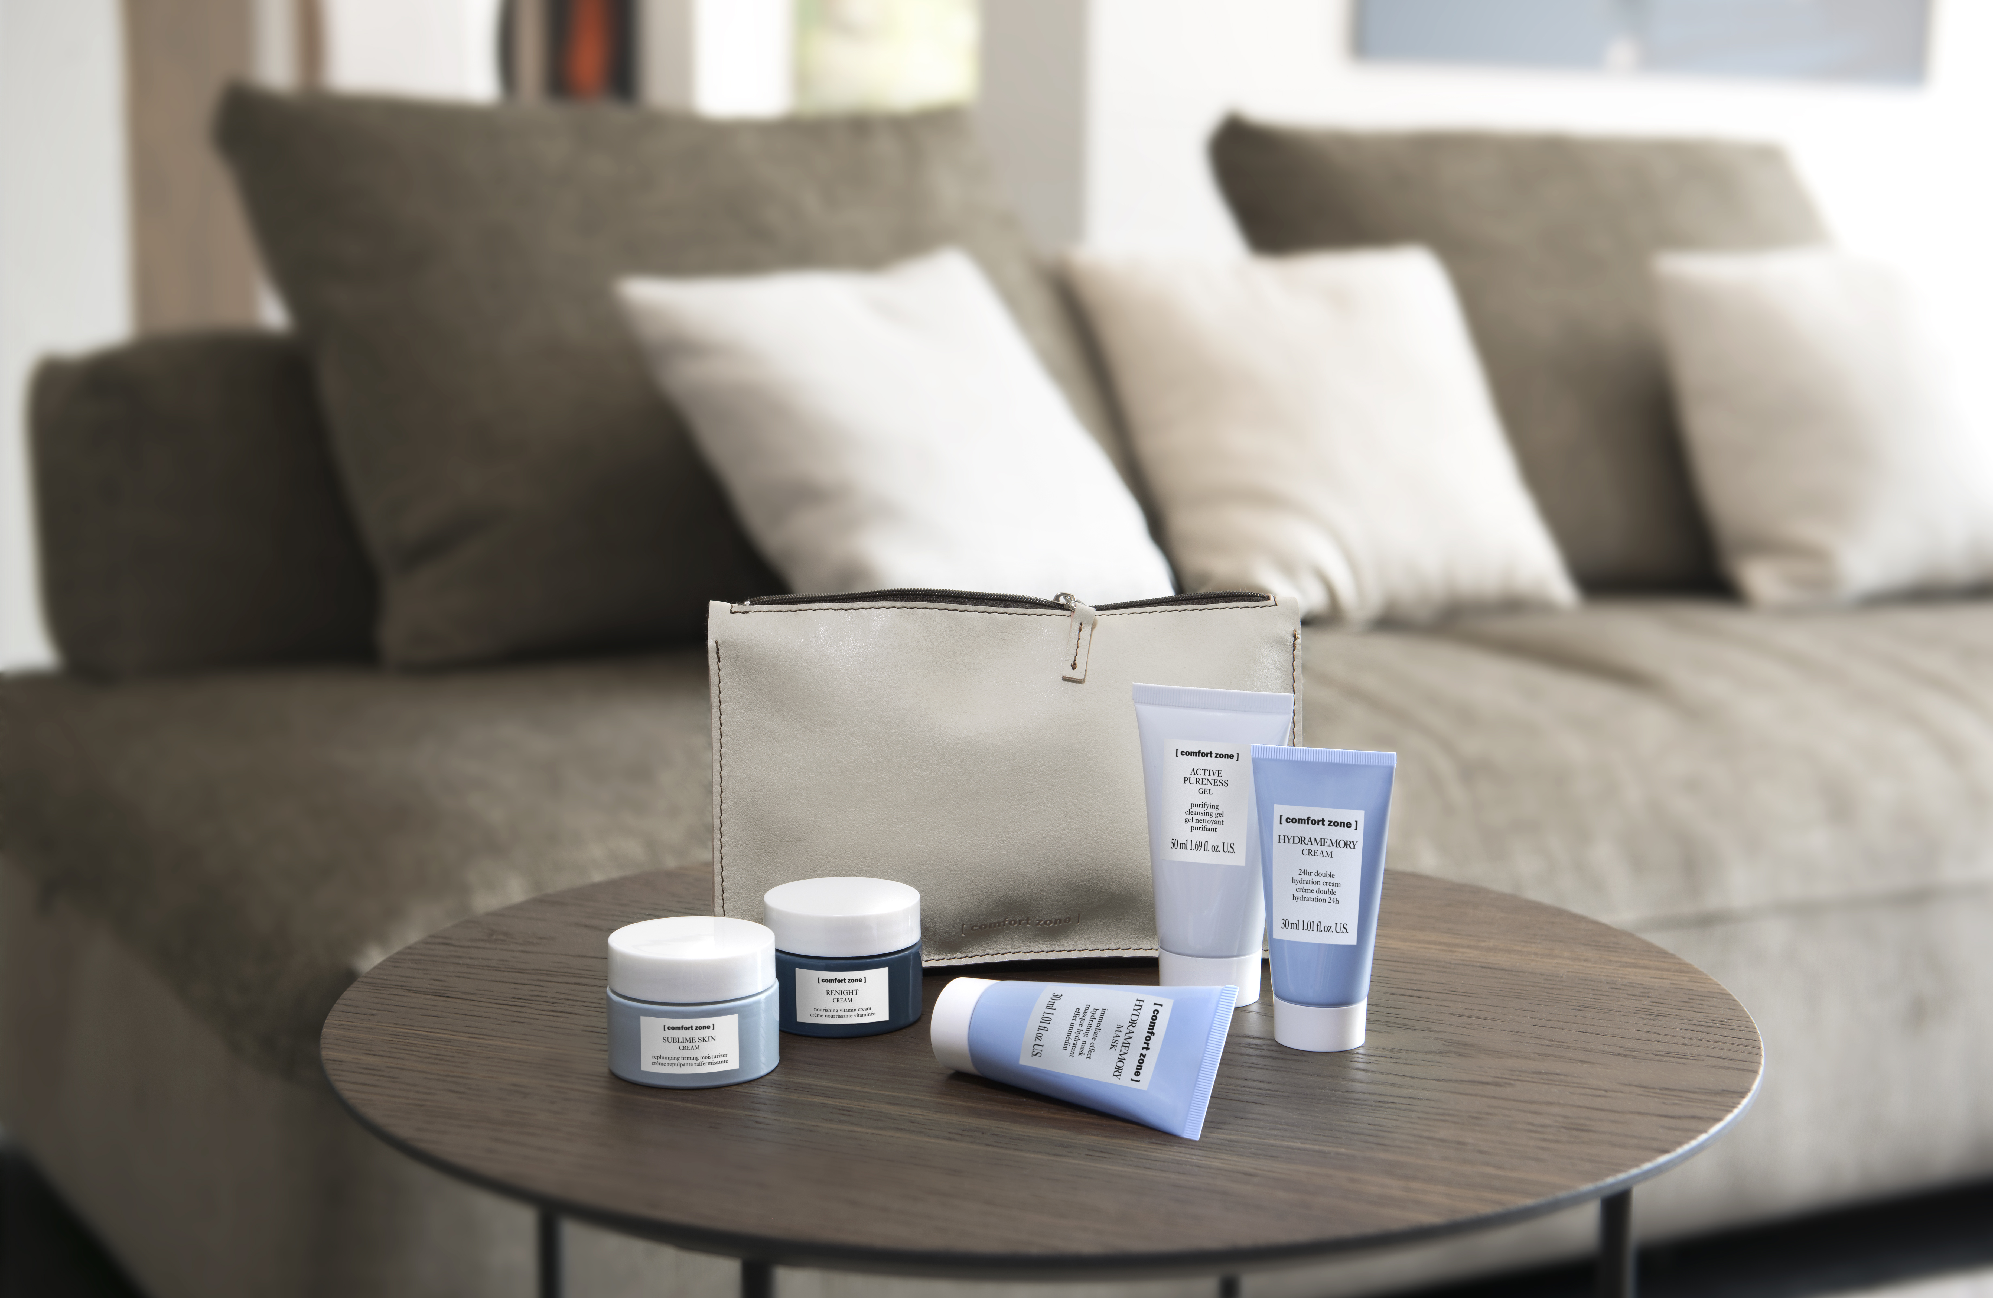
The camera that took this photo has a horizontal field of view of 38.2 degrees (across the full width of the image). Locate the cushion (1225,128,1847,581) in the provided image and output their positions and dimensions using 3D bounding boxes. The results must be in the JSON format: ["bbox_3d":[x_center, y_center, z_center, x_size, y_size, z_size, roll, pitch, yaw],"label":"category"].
[{"bbox_3d":[0.621,-0.310,3.000,0.770,0.530,0.190,-4,-21,-29],"label":"cushion"}]

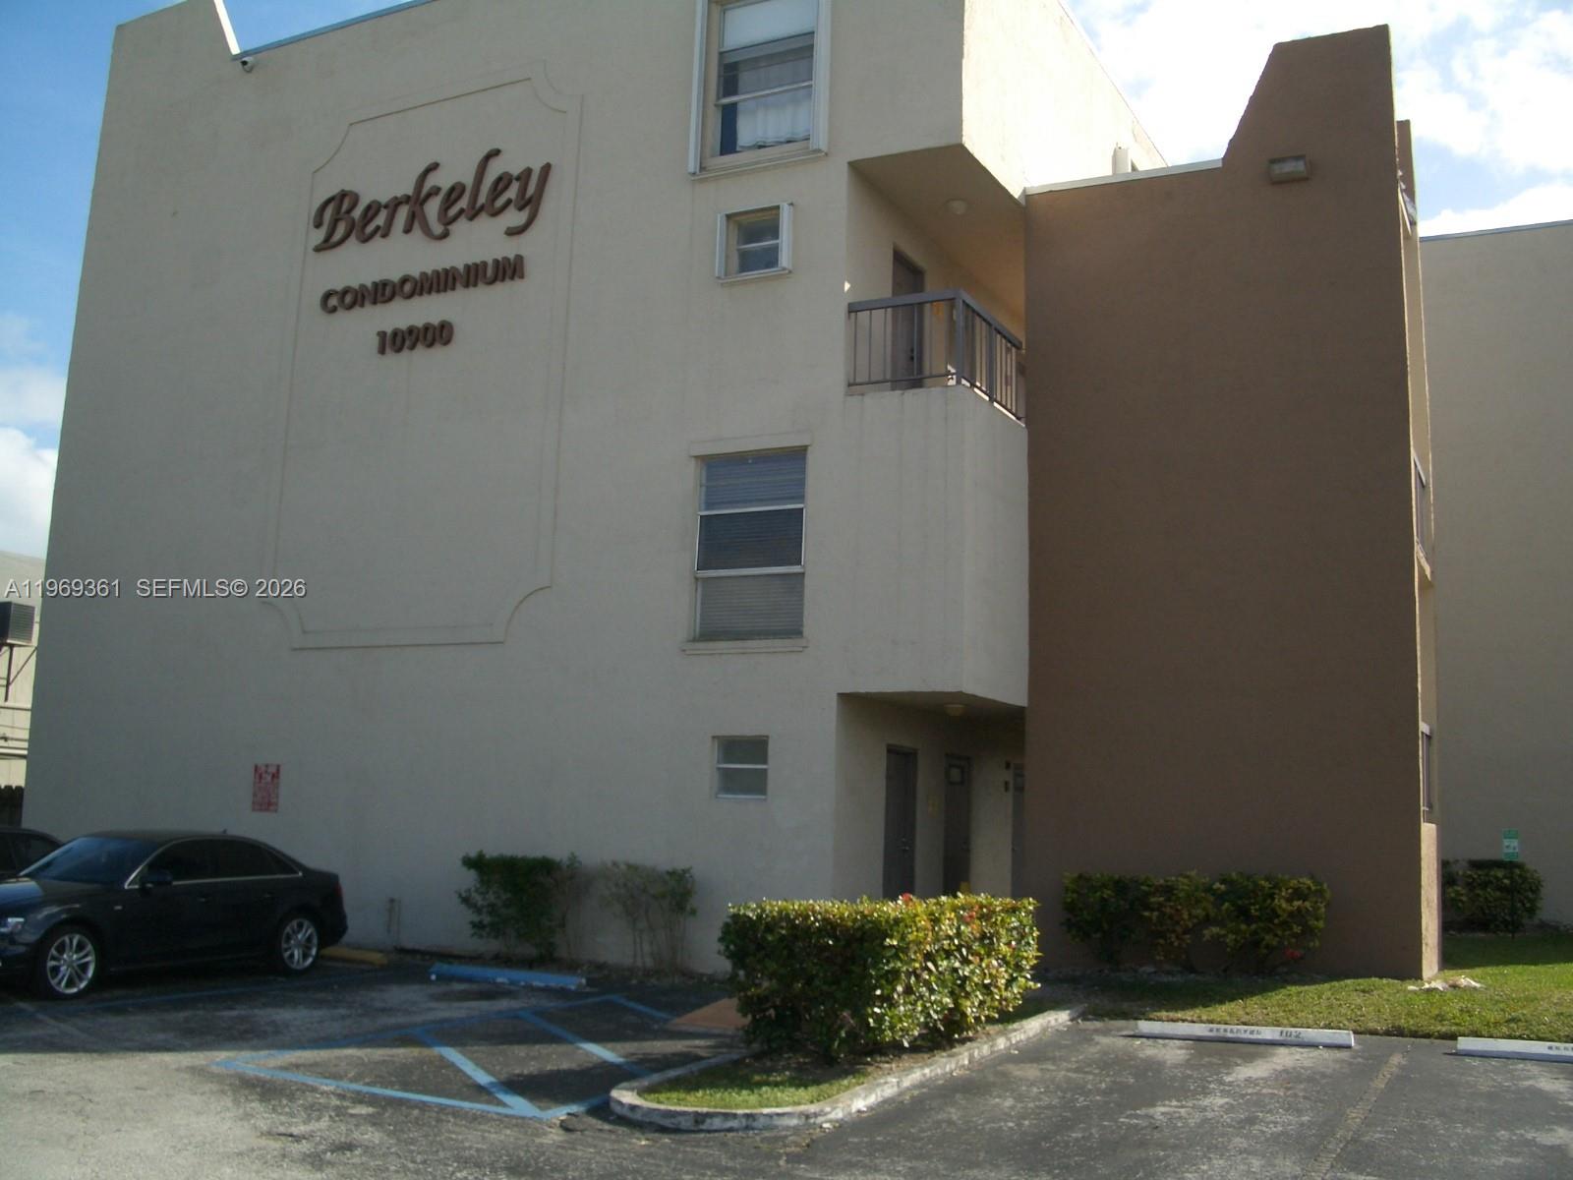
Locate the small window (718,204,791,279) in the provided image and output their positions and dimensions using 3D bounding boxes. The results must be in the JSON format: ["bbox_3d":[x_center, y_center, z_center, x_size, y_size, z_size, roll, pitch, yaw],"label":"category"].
[{"bbox_3d":[-0.375,-3.937,17.972,0.900,0.780,0.130,-3,-10,27],"label":"small window"}]

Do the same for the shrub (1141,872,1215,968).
[{"bbox_3d":[3.962,3.355,16.147,0.680,0.941,0.700,-3,-10,27],"label":"shrub"}]

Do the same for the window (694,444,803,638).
[{"bbox_3d":[-0.395,-0.468,17.460,1.340,2.050,0.120,-3,-10,27],"label":"window"}]

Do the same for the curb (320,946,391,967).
[{"bbox_3d":[-4.928,3.909,17.024,1.720,0.120,0.170,-3,-10,27],"label":"curb"}]

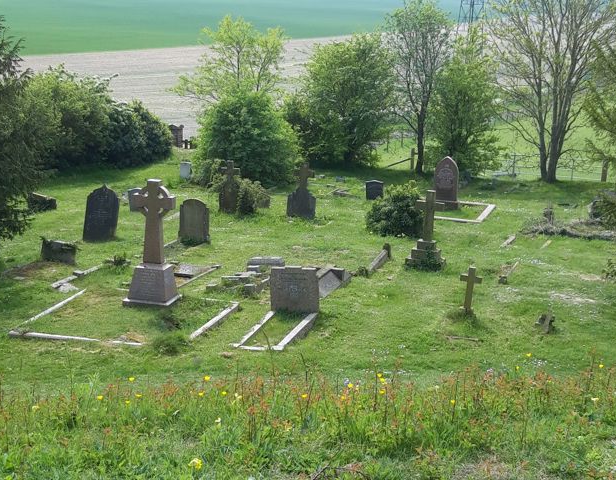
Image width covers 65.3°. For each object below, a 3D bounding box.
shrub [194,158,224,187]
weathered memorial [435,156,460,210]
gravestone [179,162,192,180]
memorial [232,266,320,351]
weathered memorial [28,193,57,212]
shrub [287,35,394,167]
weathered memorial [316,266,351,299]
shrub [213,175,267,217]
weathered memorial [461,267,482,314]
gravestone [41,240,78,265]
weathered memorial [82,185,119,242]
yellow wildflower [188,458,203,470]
[{"bbox_3d":[-4.338,-3.047,21.049,1.300,1.150,1.100,1,15,0],"label":"shrub"},{"bbox_3d":[5.080,-2.020,17.319,0.824,1.772,0.227,5,16,13],"label":"weathered memorial"},{"bbox_3d":[-5.741,-3.264,22.493,0.520,0.820,0.200,5,16,17],"label":"gravestone"},{"bbox_3d":[-0.476,1.034,7.783,0.845,0.803,1.597,5,16,12],"label":"memorial"},{"bbox_3d":[-8.638,-1.257,15.579,0.875,0.515,0.309,4,16,10],"label":"weathered memorial"},{"bbox_3d":[1.604,-7.354,25.648,5.700,6.500,5.000,1,15,0],"label":"shrub"},{"bbox_3d":[0.413,0.730,8.450,0.450,0.360,0.720,7,15,21],"label":"weathered memorial"},{"bbox_3d":[-2.176,-1.514,15.779,1.597,1.184,1.133,4,16,10],"label":"shrub"},{"bbox_3d":[2.598,0.816,7.680,0.340,0.730,0.100,7,14,19],"label":"weathered memorial"},{"bbox_3d":[-5.326,0.247,10.349,0.740,0.480,0.140,7,14,19],"label":"gravestone"},{"bbox_3d":[-5.253,-0.679,12.112,0.830,1.450,0.140,11,15,10],"label":"weathered memorial"},{"bbox_3d":[-0.480,0.957,2.050,0.058,0.050,0.052,5,14,15],"label":"yellow wildflower"}]

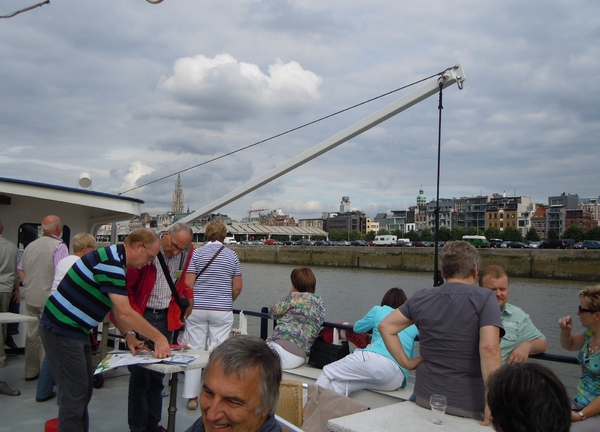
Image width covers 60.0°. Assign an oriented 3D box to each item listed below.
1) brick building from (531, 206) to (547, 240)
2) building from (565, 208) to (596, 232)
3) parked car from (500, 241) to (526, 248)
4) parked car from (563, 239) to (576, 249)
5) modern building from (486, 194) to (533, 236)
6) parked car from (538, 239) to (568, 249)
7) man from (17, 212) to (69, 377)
[{"bbox_3d":[92.170,4.837,195.376,11.000,16.720,5.800,4,-4,-41],"label":"brick building"},{"bbox_3d":[100.808,5.350,186.606,12.670,14.990,5.990,4,-4,-41],"label":"building"},{"bbox_3d":[47.739,6.459,114.661,1.750,1.430,4.300,2,-4,-42],"label":"parked car"},{"bbox_3d":[55.907,5.935,108.274,1.850,1.850,4.500,2,-4,-42],"label":"parked car"},{"bbox_3d":[80.825,1.428,200.615,12.000,19.800,13.500,2,-4,-42],"label":"modern building"},{"bbox_3d":[52.869,5.930,108.880,1.900,1.920,4.900,2,-4,-42],"label":"parked car"},{"bbox_3d":[-2.724,0.860,5.500,0.500,1.720,0.320,0,-3,2],"label":"man"}]

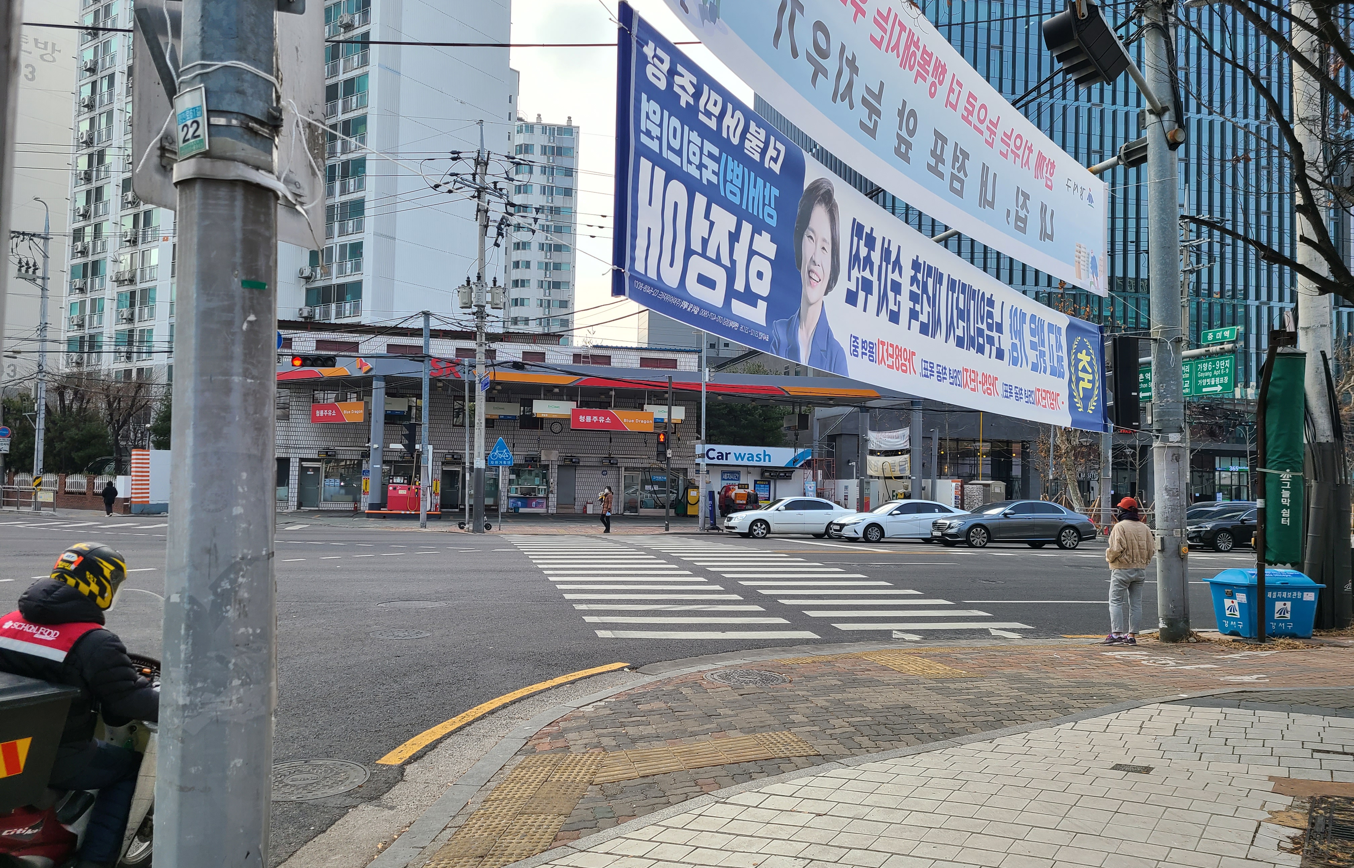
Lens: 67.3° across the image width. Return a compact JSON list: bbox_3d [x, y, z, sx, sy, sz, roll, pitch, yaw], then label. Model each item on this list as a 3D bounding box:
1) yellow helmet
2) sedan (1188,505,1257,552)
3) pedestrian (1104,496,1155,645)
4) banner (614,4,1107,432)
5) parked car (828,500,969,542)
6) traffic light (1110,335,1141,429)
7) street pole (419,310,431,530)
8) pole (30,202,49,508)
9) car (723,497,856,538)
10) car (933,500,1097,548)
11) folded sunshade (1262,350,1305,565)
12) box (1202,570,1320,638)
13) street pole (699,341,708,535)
[{"bbox_3d":[-2.311,0.564,4.000,0.250,0.260,0.300,0,-25,17],"label":"yellow helmet"},{"bbox_3d":[18.429,3.036,33.009,4.950,1.470,1.870,1,-3,-12],"label":"sedan"},{"bbox_3d":[5.031,1.495,11.329,0.540,1.655,0.420,2,-2,-18],"label":"pedestrian"},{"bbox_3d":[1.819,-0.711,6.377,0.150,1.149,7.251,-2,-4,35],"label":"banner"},{"bbox_3d":[7.843,3.000,35.368,4.650,1.420,1.820,1,-3,-12],"label":"parked car"},{"bbox_3d":[4.970,-0.573,11.350,0.350,1.020,0.350,2,-2,-10],"label":"traffic light"},{"bbox_3d":[-8.921,-0.522,36.137,0.210,7.754,0.210,2,-2,-13],"label":"street pole"},{"bbox_3d":[-29.470,-3.700,47.252,0.420,14.305,0.420,2,-2,-13],"label":"pole"},{"bbox_3d":[4.136,2.970,36.688,4.760,1.460,1.820,2,-2,-12],"label":"car"},{"bbox_3d":[10.246,2.697,31.033,4.920,1.450,1.860,2,-2,-12],"label":"car"},{"bbox_3d":[6.956,0.261,11.650,0.420,2.430,0.380,-1,-3,27],"label":"folded sunshade"},{"bbox_3d":[7.036,1.976,12.188,1.090,0.770,0.770,1,-3,-11],"label":"box"},{"bbox_3d":[1.037,-0.042,37.729,0.200,7.286,0.200,2,-2,-13],"label":"street pole"}]

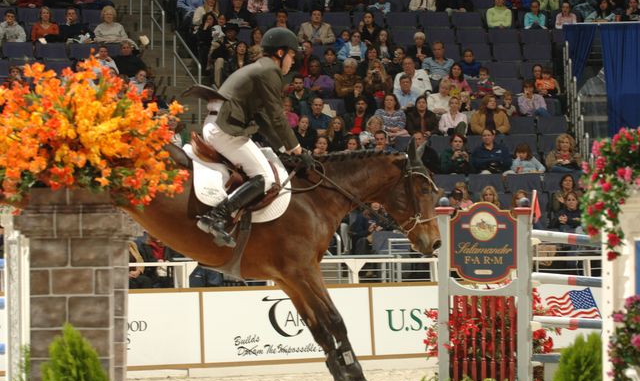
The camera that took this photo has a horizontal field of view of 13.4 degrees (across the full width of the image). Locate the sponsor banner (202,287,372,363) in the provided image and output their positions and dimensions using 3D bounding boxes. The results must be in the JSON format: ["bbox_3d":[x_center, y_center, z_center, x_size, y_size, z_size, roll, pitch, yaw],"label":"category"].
[{"bbox_3d":[-0.365,1.573,31.756,2.420,0.909,0.060,0,-3,-36],"label":"sponsor banner"}]

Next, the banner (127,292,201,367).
[{"bbox_3d":[-2.335,1.573,30.350,2.420,0.909,0.060,0,-3,-36],"label":"banner"}]

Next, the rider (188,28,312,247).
[{"bbox_3d":[-0.435,-0.332,17.000,0.800,1.360,0.580,0,0,8],"label":"rider"}]

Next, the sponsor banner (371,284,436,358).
[{"bbox_3d":[1.605,1.573,33.161,2.420,0.909,0.060,0,-3,-36],"label":"sponsor banner"}]

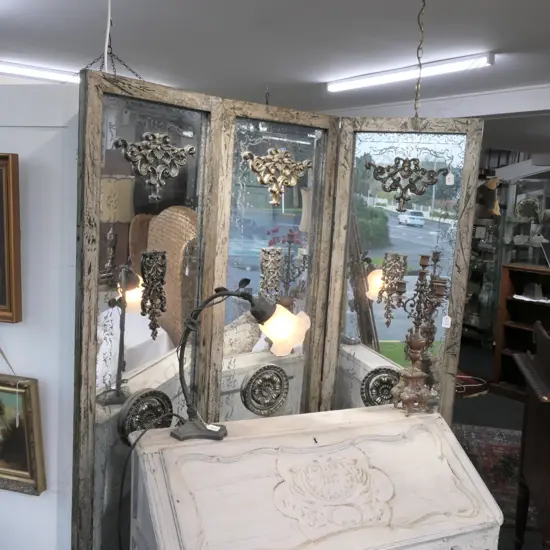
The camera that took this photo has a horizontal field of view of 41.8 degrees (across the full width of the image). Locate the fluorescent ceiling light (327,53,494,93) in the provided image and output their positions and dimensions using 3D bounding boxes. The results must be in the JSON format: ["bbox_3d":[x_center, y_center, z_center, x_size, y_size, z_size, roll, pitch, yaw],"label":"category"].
[{"bbox_3d":[0.778,-1.254,4.525,0.055,0.070,1.560,-1,8,-29],"label":"fluorescent ceiling light"}]

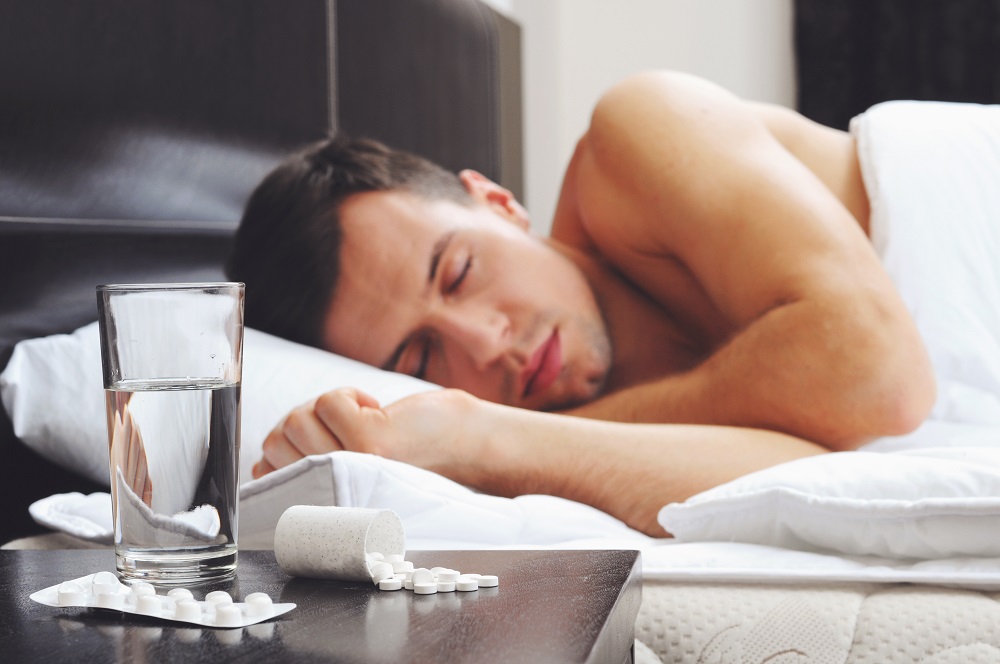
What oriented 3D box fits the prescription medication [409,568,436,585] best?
[{"bbox_3d":[-0.036,0.113,0.953,0.011,0.011,0.004,-1,-37,-9],"label":"prescription medication"}]

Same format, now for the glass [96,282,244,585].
[{"bbox_3d":[-0.156,0.048,1.001,0.070,0.140,0.070,-1,3,0],"label":"glass"}]

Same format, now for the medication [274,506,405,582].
[{"bbox_3d":[-0.076,0.100,0.986,0.051,0.035,0.035,1,4,29],"label":"medication"}]

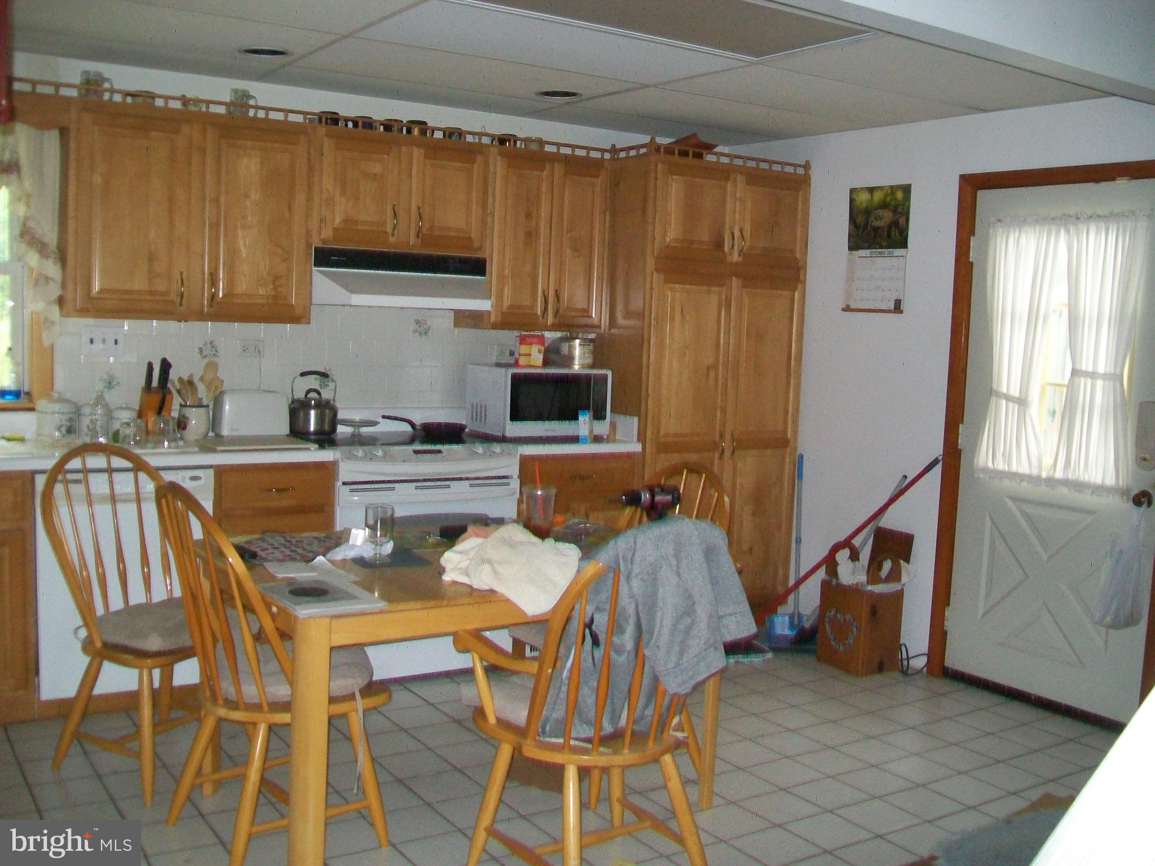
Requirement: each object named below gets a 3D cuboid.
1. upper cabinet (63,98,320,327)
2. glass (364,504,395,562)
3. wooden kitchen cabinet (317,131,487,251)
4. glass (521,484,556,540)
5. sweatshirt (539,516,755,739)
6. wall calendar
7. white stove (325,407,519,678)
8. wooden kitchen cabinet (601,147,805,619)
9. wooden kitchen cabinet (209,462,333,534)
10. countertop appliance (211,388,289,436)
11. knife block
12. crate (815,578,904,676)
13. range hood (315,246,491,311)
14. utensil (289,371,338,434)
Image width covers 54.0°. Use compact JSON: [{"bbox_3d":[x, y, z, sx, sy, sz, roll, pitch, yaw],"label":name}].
[{"bbox_3d":[-1.481,-0.802,4.261,0.915,0.768,0.325,-1,7,-32],"label":"upper cabinet"},{"bbox_3d":[-0.566,0.283,3.228,0.083,0.155,0.083,-1,7,-32],"label":"glass"},{"bbox_3d":[-0.758,-0.965,4.628,0.780,0.463,0.333,-1,6,-33],"label":"wooden kitchen cabinet"},{"bbox_3d":[-0.121,0.256,3.578,0.106,0.178,0.106,2,6,0],"label":"glass"},{"bbox_3d":[0.148,0.451,2.591,0.450,0.540,0.280,0,6,-21],"label":"sweatshirt"},{"bbox_3d":[1.293,-0.796,4.933,0.018,0.553,0.350,-1,6,-33],"label":"wall calendar"},{"bbox_3d":[-0.715,0.456,4.600,0.775,0.960,0.670,-1,6,-33],"label":"white stove"},{"bbox_3d":[0.501,-0.174,5.364,0.917,2.157,0.636,-1,6,-33],"label":"wooden kitchen cabinet"},{"bbox_3d":[-1.244,0.498,4.304,0.456,0.881,0.632,-1,6,-33],"label":"wooden kitchen cabinet"},{"bbox_3d":[-1.276,-0.079,4.425,0.269,0.178,0.160,-1,6,-33],"label":"countertop appliance"},{"bbox_3d":[-1.569,-0.077,4.220,0.107,0.190,0.150,-1,6,-33],"label":"knife block"},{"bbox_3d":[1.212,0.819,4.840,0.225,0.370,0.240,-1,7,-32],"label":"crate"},{"bbox_3d":[-0.731,-0.619,4.596,0.780,0.225,0.485,-1,6,-33],"label":"range hood"},{"bbox_3d":[-1.073,-0.123,4.618,0.205,0.260,0.215,2,6,0],"label":"utensil"}]

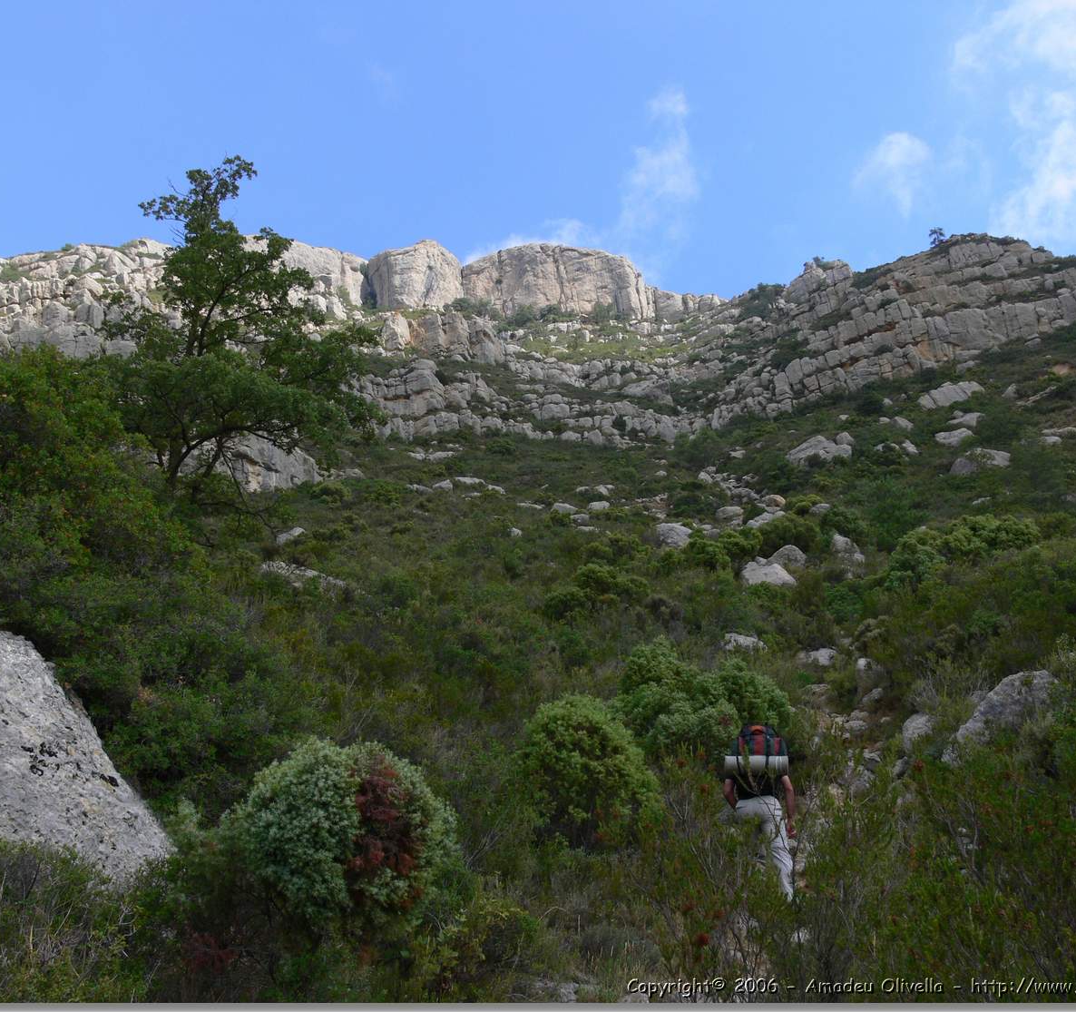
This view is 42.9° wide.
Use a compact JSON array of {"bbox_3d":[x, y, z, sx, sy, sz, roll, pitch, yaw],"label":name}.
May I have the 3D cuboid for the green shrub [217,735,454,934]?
[{"bbox_3d":[-1.277,2.159,8.900,1.542,1.270,1.465,0,-16,0],"label":"green shrub"}]

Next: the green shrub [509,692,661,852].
[{"bbox_3d":[0.480,2.694,13.800,1.458,1.547,1.385,0,-16,0],"label":"green shrub"}]

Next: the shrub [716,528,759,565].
[{"bbox_3d":[5.616,1.115,38.500,1.256,1.046,1.256,0,-16,0],"label":"shrub"}]

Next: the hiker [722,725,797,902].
[{"bbox_3d":[1.990,2.745,12.300,0.660,1.576,0.800,-2,-16,7],"label":"hiker"}]

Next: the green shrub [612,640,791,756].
[{"bbox_3d":[2.091,2.464,17.500,2.284,1.494,1.827,0,-16,0],"label":"green shrub"}]

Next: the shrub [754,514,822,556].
[{"bbox_3d":[7.494,0.869,41.000,1.943,1.305,1.748,0,-16,0],"label":"shrub"}]

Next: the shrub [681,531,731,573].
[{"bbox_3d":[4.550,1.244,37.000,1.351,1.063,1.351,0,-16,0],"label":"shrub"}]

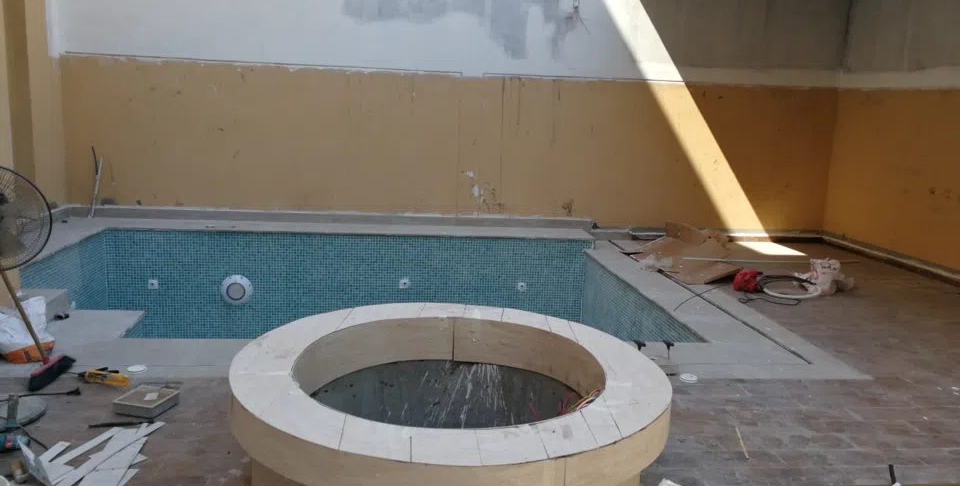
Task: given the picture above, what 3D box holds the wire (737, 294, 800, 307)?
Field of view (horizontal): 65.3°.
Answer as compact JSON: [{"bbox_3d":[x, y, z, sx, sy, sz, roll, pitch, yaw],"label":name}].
[{"bbox_3d":[2.185,0.418,5.637,0.475,0.030,0.240,3,11,2],"label":"wire"}]

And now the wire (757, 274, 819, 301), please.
[{"bbox_3d":[2.433,0.341,5.920,0.480,0.090,0.500,7,12,23],"label":"wire"}]

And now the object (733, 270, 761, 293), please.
[{"bbox_3d":[2.069,0.303,5.814,0.200,0.165,0.160,6,11,17],"label":"object"}]

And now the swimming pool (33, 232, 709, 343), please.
[{"bbox_3d":[-0.969,0.791,5.663,4.353,1.222,2.717,1,11,-8],"label":"swimming pool"}]

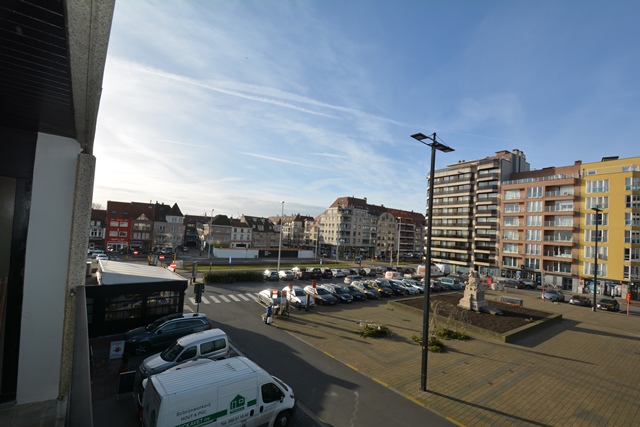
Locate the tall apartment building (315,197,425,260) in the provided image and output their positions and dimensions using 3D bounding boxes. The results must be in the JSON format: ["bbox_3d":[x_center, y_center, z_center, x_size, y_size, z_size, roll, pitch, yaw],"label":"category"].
[{"bbox_3d":[24.810,7.695,123.968,53.350,23.000,17.000,6,-4,-35],"label":"tall apartment building"}]

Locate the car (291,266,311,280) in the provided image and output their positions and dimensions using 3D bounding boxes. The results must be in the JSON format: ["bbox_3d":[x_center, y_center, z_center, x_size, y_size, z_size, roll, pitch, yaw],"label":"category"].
[{"bbox_3d":[-3.128,9.885,44.385,1.820,1.780,5.100,5,-4,-29],"label":"car"}]

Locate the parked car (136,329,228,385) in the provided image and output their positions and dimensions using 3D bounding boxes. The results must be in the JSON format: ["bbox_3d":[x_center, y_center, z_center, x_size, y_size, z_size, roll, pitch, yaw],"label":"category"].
[{"bbox_3d":[-7.280,7.760,14.700,4.130,1.800,1.740,7,-5,-44],"label":"parked car"}]

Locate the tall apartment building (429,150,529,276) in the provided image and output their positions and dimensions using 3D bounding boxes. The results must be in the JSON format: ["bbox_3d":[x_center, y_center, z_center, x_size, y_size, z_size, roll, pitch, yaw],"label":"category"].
[{"bbox_3d":[38.063,0.902,64.846,15.000,27.000,17.500,5,-4,-32],"label":"tall apartment building"}]

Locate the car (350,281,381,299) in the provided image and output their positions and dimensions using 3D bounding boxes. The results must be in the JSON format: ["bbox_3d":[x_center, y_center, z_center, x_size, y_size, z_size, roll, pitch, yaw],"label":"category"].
[{"bbox_3d":[5.917,9.897,34.628,1.780,1.520,4.350,6,-4,-33],"label":"car"}]

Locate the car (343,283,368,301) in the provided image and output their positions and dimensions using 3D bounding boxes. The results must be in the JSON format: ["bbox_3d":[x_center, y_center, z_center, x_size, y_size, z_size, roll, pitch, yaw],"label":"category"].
[{"bbox_3d":[3.974,9.720,33.129,1.780,1.450,4.350,6,-5,-34],"label":"car"}]

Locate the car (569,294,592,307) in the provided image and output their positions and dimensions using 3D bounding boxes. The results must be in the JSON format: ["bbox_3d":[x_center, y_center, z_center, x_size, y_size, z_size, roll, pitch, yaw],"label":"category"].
[{"bbox_3d":[38.327,12.746,39.145,4.100,1.450,1.760,6,-4,-34],"label":"car"}]

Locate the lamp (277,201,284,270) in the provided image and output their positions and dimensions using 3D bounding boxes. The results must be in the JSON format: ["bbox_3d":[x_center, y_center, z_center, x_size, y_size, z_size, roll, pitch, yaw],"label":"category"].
[{"bbox_3d":[-6.943,4.334,48.193,0.500,12.900,0.800,6,-5,-34],"label":"lamp"}]

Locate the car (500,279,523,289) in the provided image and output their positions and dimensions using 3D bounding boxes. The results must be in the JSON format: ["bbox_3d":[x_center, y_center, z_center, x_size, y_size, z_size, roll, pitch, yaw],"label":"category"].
[{"bbox_3d":[32.947,12.103,46.425,1.770,1.470,4.300,5,-4,-31],"label":"car"}]

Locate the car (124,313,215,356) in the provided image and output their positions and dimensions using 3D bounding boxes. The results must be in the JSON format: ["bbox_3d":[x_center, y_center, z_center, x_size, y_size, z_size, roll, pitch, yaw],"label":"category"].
[{"bbox_3d":[-9.886,7.761,17.611,4.950,1.710,1.930,7,-5,-41],"label":"car"}]

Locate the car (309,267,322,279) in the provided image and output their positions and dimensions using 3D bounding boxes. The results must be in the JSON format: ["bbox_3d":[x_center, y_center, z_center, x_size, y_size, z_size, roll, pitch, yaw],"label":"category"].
[{"bbox_3d":[-1.623,10.838,48.867,1.800,1.650,4.300,6,-4,-35],"label":"car"}]

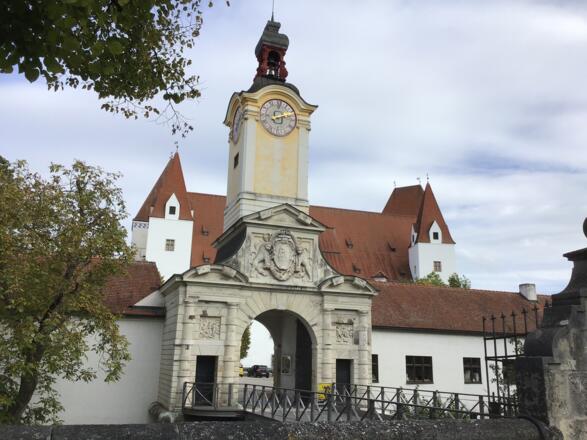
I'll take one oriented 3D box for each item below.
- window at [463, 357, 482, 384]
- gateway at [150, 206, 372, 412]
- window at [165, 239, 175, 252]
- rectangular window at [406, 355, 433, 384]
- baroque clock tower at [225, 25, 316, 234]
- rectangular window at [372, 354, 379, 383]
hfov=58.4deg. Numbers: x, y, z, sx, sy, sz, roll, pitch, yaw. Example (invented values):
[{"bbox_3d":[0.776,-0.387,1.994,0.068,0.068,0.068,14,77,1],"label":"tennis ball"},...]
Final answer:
[{"bbox_3d":[11.730,9.922,34.514,1.323,1.626,0.150,6,-15,-19],"label":"window"},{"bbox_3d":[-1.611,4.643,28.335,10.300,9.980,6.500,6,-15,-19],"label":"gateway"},{"bbox_3d":[-20.317,4.243,86.721,1.511,1.911,0.200,5,-14,-13],"label":"window"},{"bbox_3d":[7.945,9.496,33.194,1.909,1.637,0.150,6,-15,-19],"label":"rectangular window"},{"bbox_3d":[-1.435,-6.109,31.645,4.600,13.850,4.500,6,-15,-19],"label":"baroque clock tower"},{"bbox_3d":[4.580,9.059,32.035,1.283,1.647,0.150,6,-15,-19],"label":"rectangular window"}]

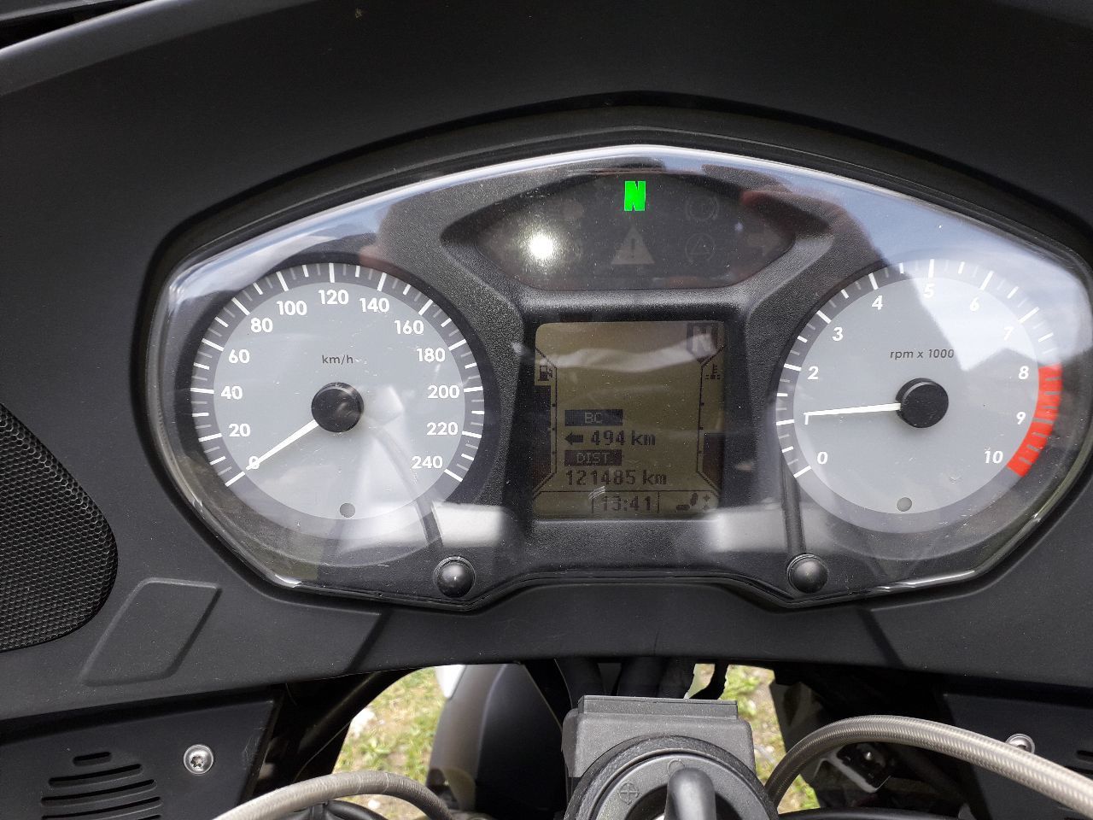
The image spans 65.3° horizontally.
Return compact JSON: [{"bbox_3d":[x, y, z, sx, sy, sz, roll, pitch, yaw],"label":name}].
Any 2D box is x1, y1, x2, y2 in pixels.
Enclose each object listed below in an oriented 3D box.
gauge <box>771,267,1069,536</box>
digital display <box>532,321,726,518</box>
[{"bbox_3d":[0.124,-0.002,0.283,0.095,0.095,0.010,-1,15,-1],"label":"gauge"},{"bbox_3d":[0.027,0.004,0.284,0.063,0.068,0.007,-1,15,-1],"label":"digital display"}]

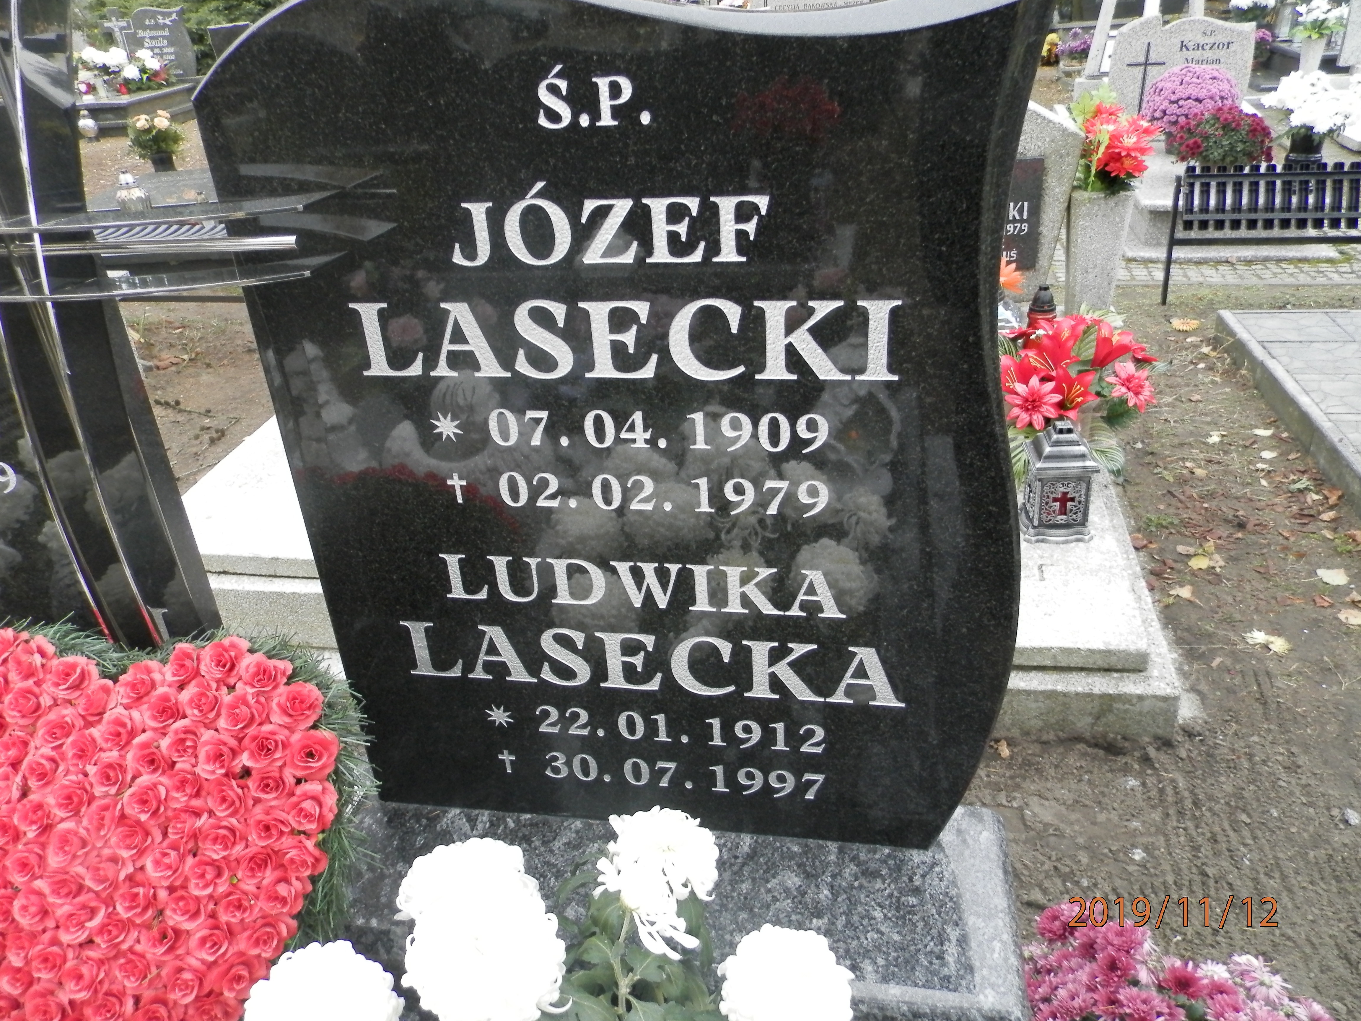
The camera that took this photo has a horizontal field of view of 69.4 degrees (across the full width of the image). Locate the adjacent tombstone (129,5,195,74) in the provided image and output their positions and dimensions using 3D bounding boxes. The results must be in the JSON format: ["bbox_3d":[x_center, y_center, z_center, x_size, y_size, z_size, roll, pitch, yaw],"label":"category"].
[{"bbox_3d":[-5.443,-4.897,10.300,0.760,0.730,0.100,1,31,12],"label":"adjacent tombstone"}]

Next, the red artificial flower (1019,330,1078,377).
[{"bbox_3d":[0.887,-0.377,2.370,0.140,0.120,0.110,21,-1,37],"label":"red artificial flower"}]

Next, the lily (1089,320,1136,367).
[{"bbox_3d":[1.047,-0.400,2.380,0.110,0.120,0.110,38,39,1],"label":"lily"}]

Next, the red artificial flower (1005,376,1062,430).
[{"bbox_3d":[0.844,-0.256,2.345,0.136,0.130,0.060,5,0,18],"label":"red artificial flower"}]

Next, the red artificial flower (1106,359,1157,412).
[{"bbox_3d":[1.083,-0.301,2.360,0.128,0.128,0.060,-7,-2,-3],"label":"red artificial flower"}]

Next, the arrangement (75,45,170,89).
[{"bbox_3d":[-5.452,-4.336,9.600,1.000,0.360,0.450,1,31,12],"label":"arrangement"}]

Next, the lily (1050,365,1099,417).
[{"bbox_3d":[0.937,-0.282,2.340,0.125,0.125,0.100,-6,-15,-2],"label":"lily"}]

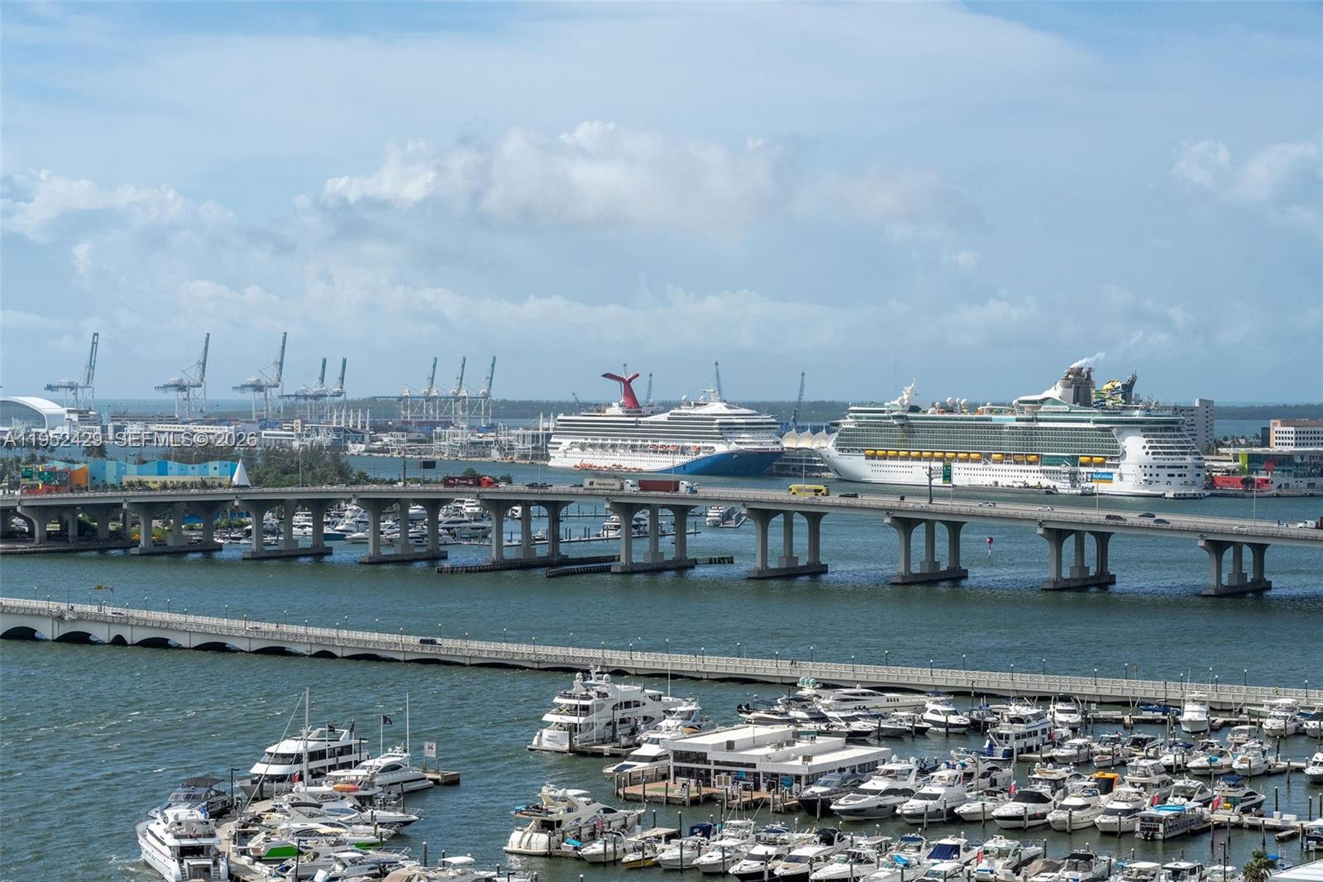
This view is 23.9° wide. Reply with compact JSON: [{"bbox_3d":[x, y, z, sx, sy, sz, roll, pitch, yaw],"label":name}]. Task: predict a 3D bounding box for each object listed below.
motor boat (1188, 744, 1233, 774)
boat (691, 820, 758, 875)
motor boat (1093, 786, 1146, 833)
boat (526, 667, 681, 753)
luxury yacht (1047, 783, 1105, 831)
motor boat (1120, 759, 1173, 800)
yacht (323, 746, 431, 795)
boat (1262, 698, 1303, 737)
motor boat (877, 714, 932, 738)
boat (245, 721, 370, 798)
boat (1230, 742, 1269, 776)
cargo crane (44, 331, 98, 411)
[{"bbox_3d":[73.485,42.709,418.367,3.400,3.500,11.000,1,1,35],"label":"motor boat"},{"bbox_3d":[6.537,44.724,345.930,3.800,5.600,11.300,1,1,34],"label":"boat"},{"bbox_3d":[55.261,44.323,377.374,3.800,4.700,11.000,1,1,33],"label":"motor boat"},{"bbox_3d":[-7.250,40.980,488.930,7.540,12.730,36.670,1,1,33],"label":"boat"},{"bbox_3d":[52.120,46.210,396.210,4.280,5.300,14.060,1,1,29],"label":"luxury yacht"},{"bbox_3d":[65.460,45.730,415.150,4.180,5.700,13.040,1,1,29],"label":"motor boat"},{"bbox_3d":[-37.257,43.161,407.642,4.800,5.600,18.000,1,1,33],"label":"yacht"},{"bbox_3d":[92.324,41.388,464.938,3.900,4.700,11.800,1,1,30],"label":"boat"},{"bbox_3d":[38.680,45.220,502.140,10.390,3.460,3.160,1,1,32],"label":"motor boat"},{"bbox_3d":[-45.769,40.407,395.590,5.900,8.200,23.400,1,1,31],"label":"boat"},{"bbox_3d":[78.884,42.497,417.003,3.300,4.000,9.700,1,1,31],"label":"boat"},{"bbox_3d":[-754.512,-76.000,3999.321,25.000,119.000,71.000,1,1,39],"label":"cargo crane"}]

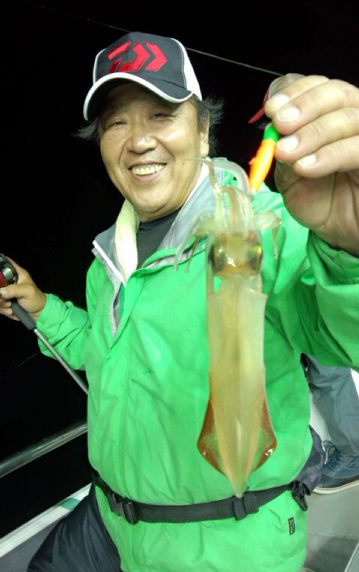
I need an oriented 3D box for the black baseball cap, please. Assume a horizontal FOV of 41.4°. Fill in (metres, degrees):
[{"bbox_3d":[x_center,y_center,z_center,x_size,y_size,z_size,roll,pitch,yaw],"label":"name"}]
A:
[{"bbox_3d":[-0.059,-0.326,0.725,0.175,0.138,0.265,-4,6,12],"label":"black baseball cap"}]

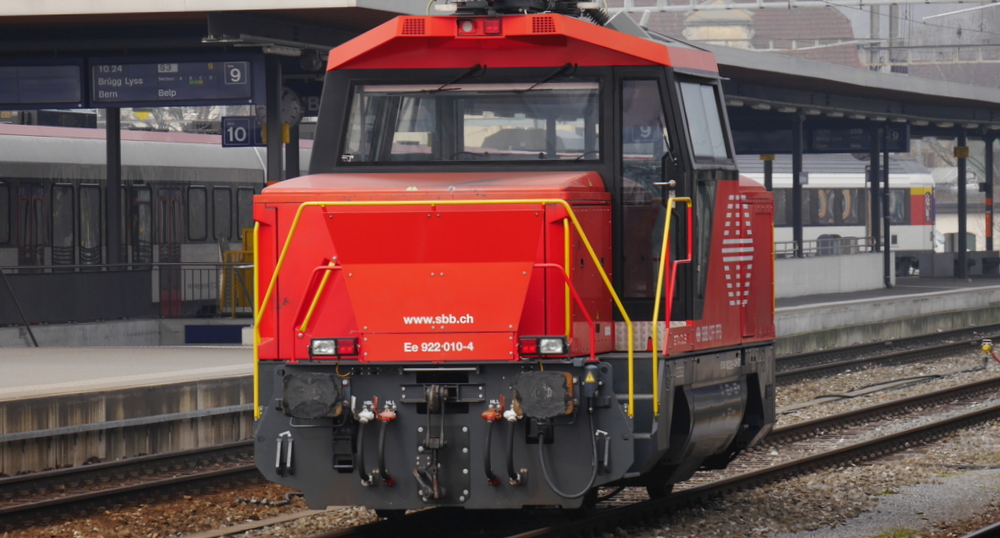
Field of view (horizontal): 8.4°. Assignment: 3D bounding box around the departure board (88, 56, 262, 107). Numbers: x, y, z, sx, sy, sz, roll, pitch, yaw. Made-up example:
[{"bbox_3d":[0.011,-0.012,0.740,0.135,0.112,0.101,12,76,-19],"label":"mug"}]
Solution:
[{"bbox_3d":[-4.597,-2.653,97.120,2.440,0.690,0.650,0,0,10],"label":"departure board"}]

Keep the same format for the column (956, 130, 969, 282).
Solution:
[{"bbox_3d":[12.292,-1.710,181.085,0.210,3.950,0.210,0,0,10],"label":"column"}]

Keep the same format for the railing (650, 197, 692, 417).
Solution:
[{"bbox_3d":[1.347,0.283,53.085,0.150,1.660,1.600,0,0,10],"label":"railing"}]

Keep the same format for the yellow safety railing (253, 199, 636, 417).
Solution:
[{"bbox_3d":[-0.470,0.293,51.047,2.905,1.643,0.360,0,0,10],"label":"yellow safety railing"}]

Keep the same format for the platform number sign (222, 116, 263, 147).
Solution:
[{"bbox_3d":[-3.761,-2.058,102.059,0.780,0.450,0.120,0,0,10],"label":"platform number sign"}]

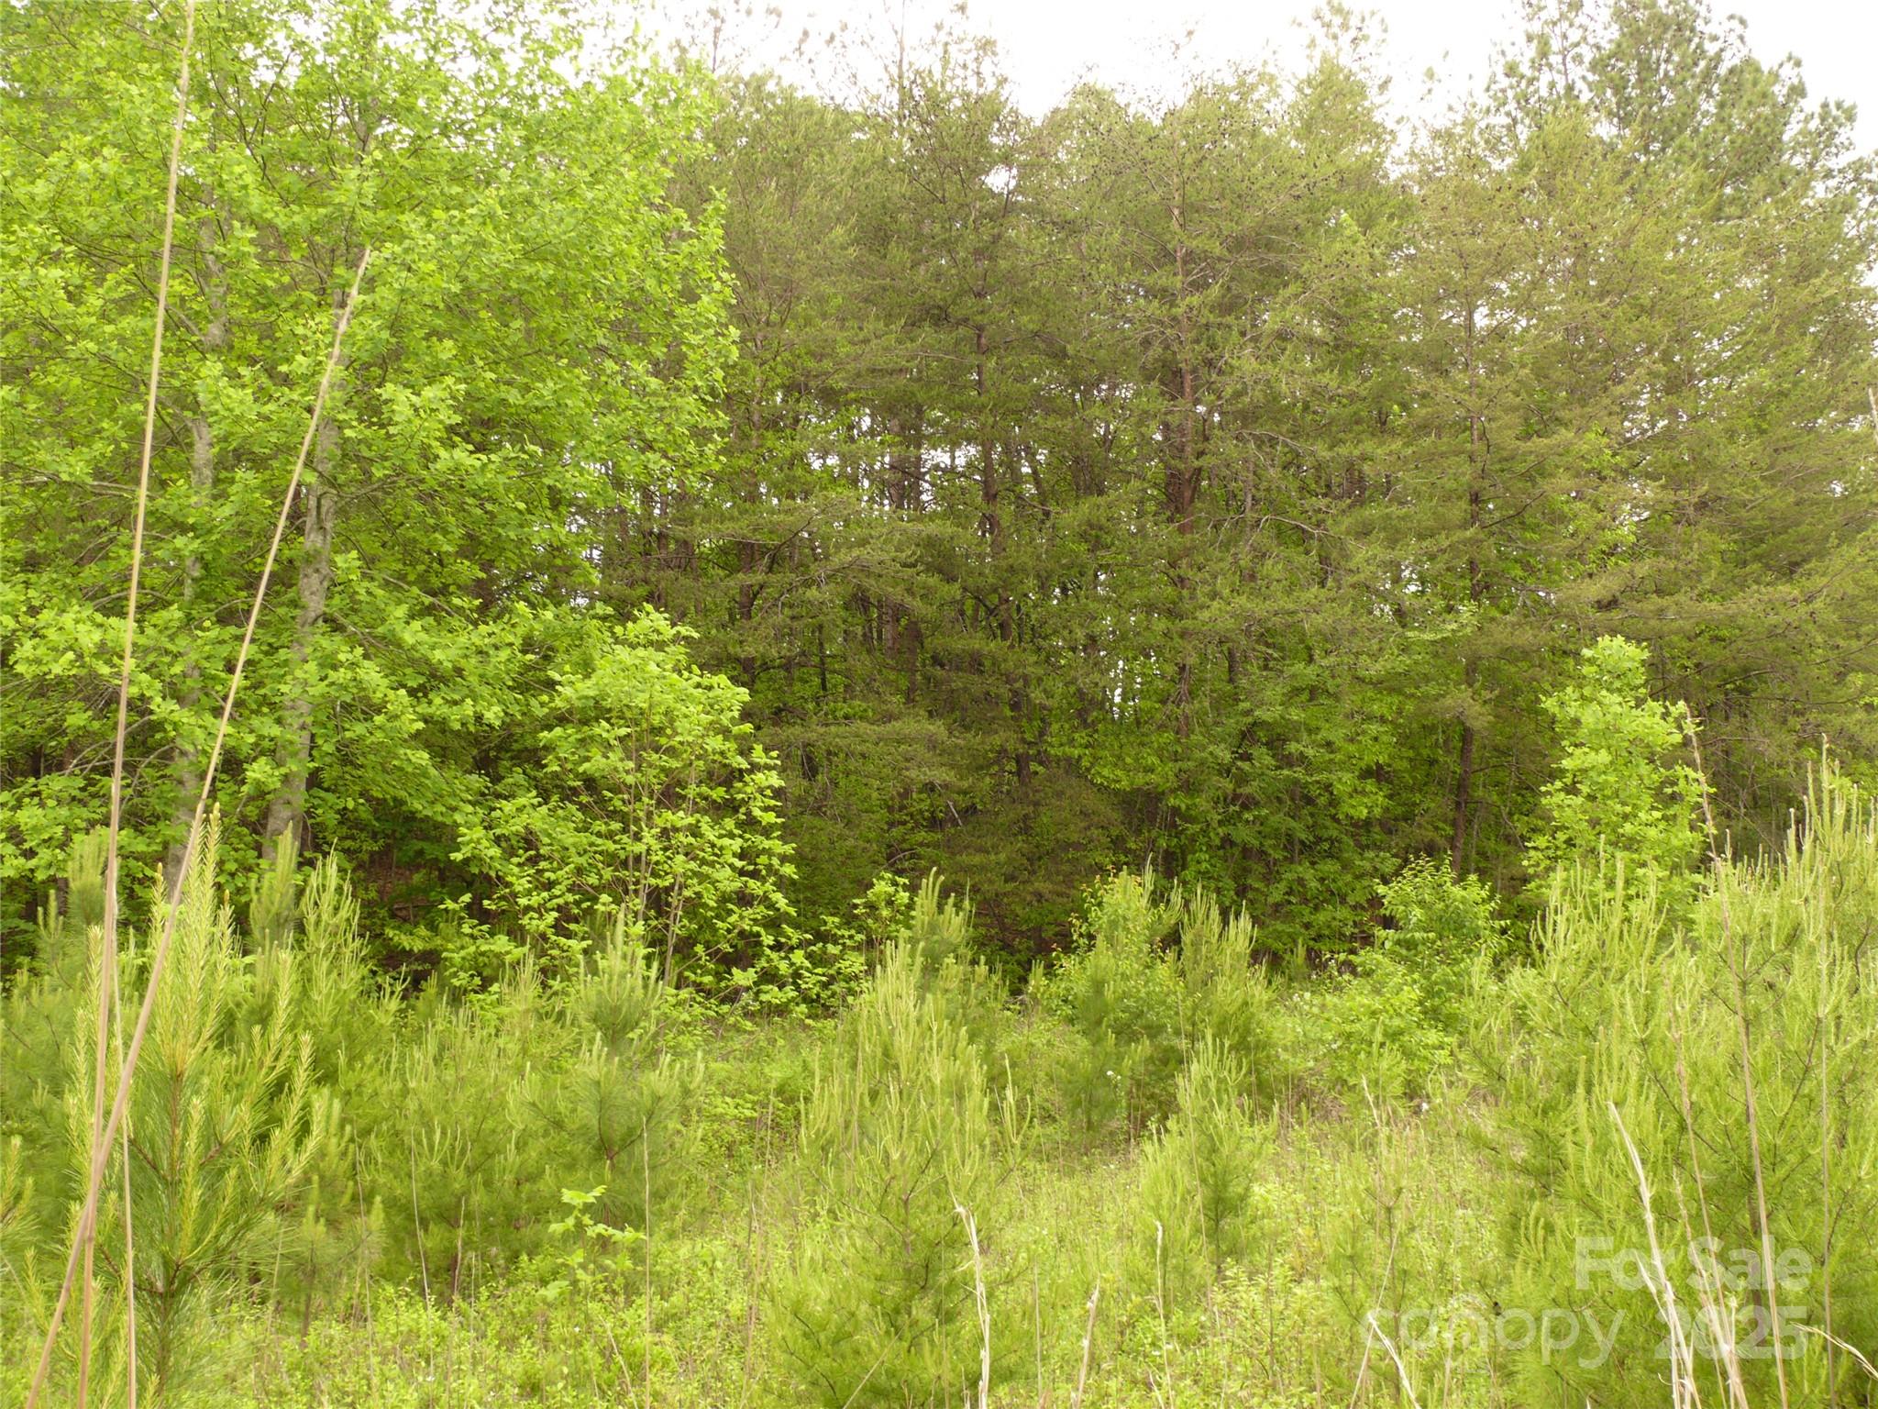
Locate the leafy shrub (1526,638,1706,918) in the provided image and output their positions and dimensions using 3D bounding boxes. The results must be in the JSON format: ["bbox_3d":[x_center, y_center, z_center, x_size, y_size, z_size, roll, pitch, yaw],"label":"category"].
[{"bbox_3d":[4.265,0.607,12.000,1.100,2.100,1.050,0,-3,0],"label":"leafy shrub"}]

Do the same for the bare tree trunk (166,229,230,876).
[{"bbox_3d":[-5.859,-1.200,15.000,0.430,5.400,0.360,0,-3,0],"label":"bare tree trunk"}]

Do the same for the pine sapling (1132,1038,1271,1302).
[{"bbox_3d":[0.830,1.472,6.000,0.440,0.840,0.430,0,-3,0],"label":"pine sapling"}]

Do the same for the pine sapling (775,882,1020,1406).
[{"bbox_3d":[-0.104,1.095,4.700,0.600,1.320,0.600,0,-3,0],"label":"pine sapling"}]

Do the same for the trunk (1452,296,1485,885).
[{"bbox_3d":[4.596,-0.912,16.500,0.270,5.100,0.250,0,-3,0],"label":"trunk"}]

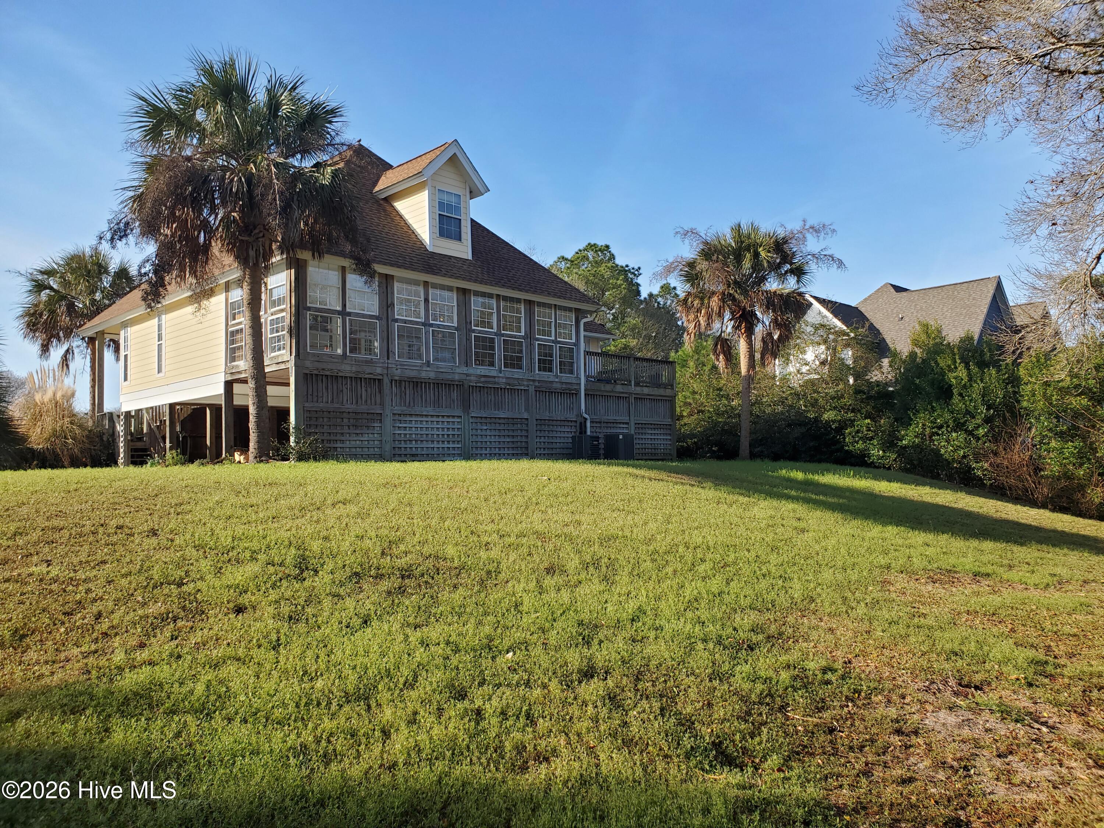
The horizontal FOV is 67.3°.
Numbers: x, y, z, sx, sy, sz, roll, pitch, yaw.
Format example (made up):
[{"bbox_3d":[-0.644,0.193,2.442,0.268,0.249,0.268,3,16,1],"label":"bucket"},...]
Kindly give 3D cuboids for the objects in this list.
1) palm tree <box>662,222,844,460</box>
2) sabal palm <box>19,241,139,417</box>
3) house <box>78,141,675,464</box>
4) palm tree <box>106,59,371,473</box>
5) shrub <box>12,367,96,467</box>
[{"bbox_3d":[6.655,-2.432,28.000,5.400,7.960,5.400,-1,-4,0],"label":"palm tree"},{"bbox_3d":[-17.751,-2.177,31.000,4.400,8.110,4.400,-1,-4,0],"label":"sabal palm"},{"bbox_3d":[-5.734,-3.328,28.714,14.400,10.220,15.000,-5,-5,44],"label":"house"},{"bbox_3d":[-6.170,-3.106,16.500,4.800,8.170,4.800,-1,-4,0],"label":"palm tree"},{"bbox_3d":[-16.219,0.140,27.000,2.700,3.170,2.700,-1,-4,0],"label":"shrub"}]

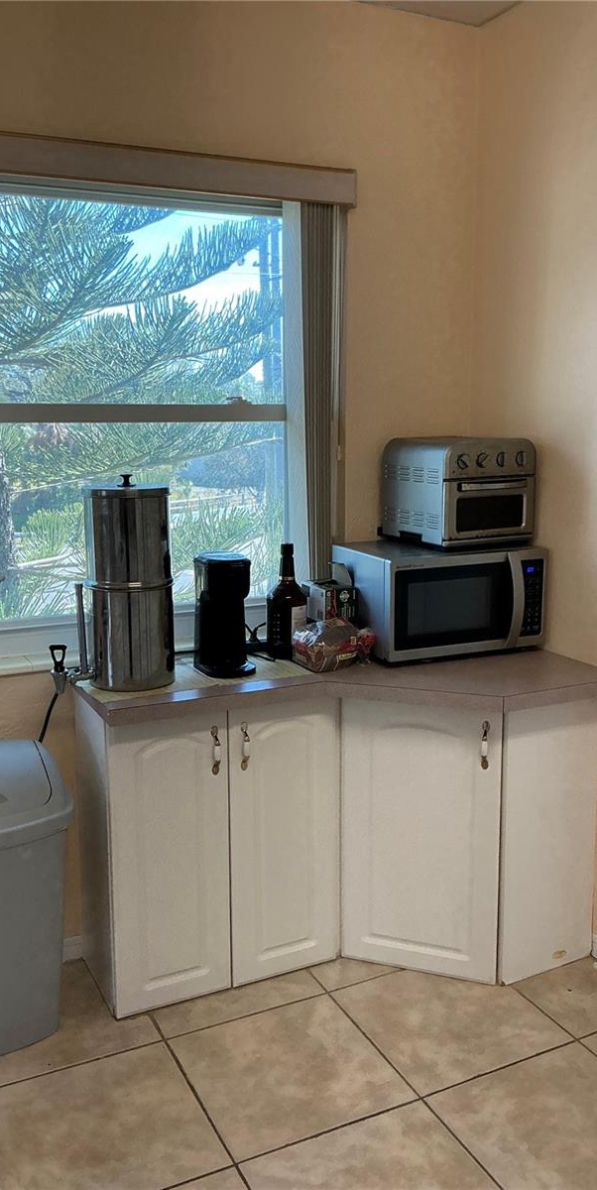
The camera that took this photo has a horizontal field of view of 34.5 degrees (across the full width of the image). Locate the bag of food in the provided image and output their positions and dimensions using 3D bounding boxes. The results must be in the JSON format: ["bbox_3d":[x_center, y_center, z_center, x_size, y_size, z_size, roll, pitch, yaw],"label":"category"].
[{"bbox_3d":[0.098,0.120,2.578,0.189,0.125,0.159,-5,11,-25],"label":"bag of food"}]

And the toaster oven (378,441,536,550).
[{"bbox_3d":[0.455,-0.291,2.737,0.326,0.301,0.301,-6,11,-29],"label":"toaster oven"}]

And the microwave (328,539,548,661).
[{"bbox_3d":[0.398,0.008,2.729,0.477,0.279,0.381,-4,11,-21],"label":"microwave"}]

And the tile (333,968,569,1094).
[{"bbox_3d":[0.363,1.031,2.347,0.423,0.010,0.423,-5,11,-25],"label":"tile"}]

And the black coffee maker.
[{"bbox_3d":[-0.182,0.049,2.489,0.138,0.301,0.172,-5,11,-25],"label":"black coffee maker"}]

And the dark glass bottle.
[{"bbox_3d":[-0.028,0.020,2.642,0.112,0.303,0.112,0,10,0],"label":"dark glass bottle"}]

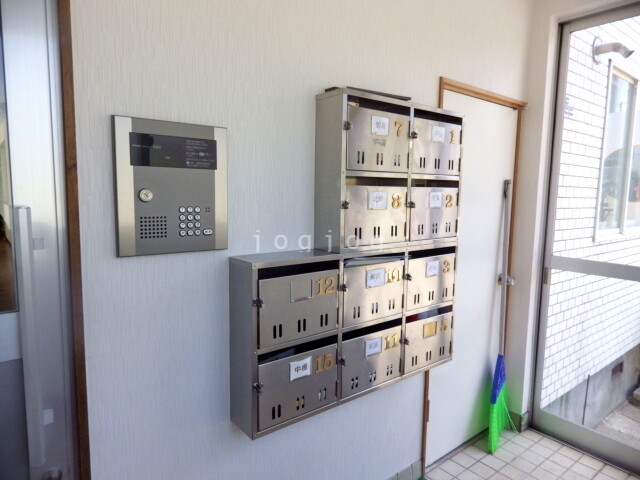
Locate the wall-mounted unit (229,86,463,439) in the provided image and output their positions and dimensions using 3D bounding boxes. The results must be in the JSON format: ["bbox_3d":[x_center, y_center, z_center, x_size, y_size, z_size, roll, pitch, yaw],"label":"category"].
[{"bbox_3d":[0.161,0.028,1.513,1.012,1.062,0.140,-4,7,-39],"label":"wall-mounted unit"}]

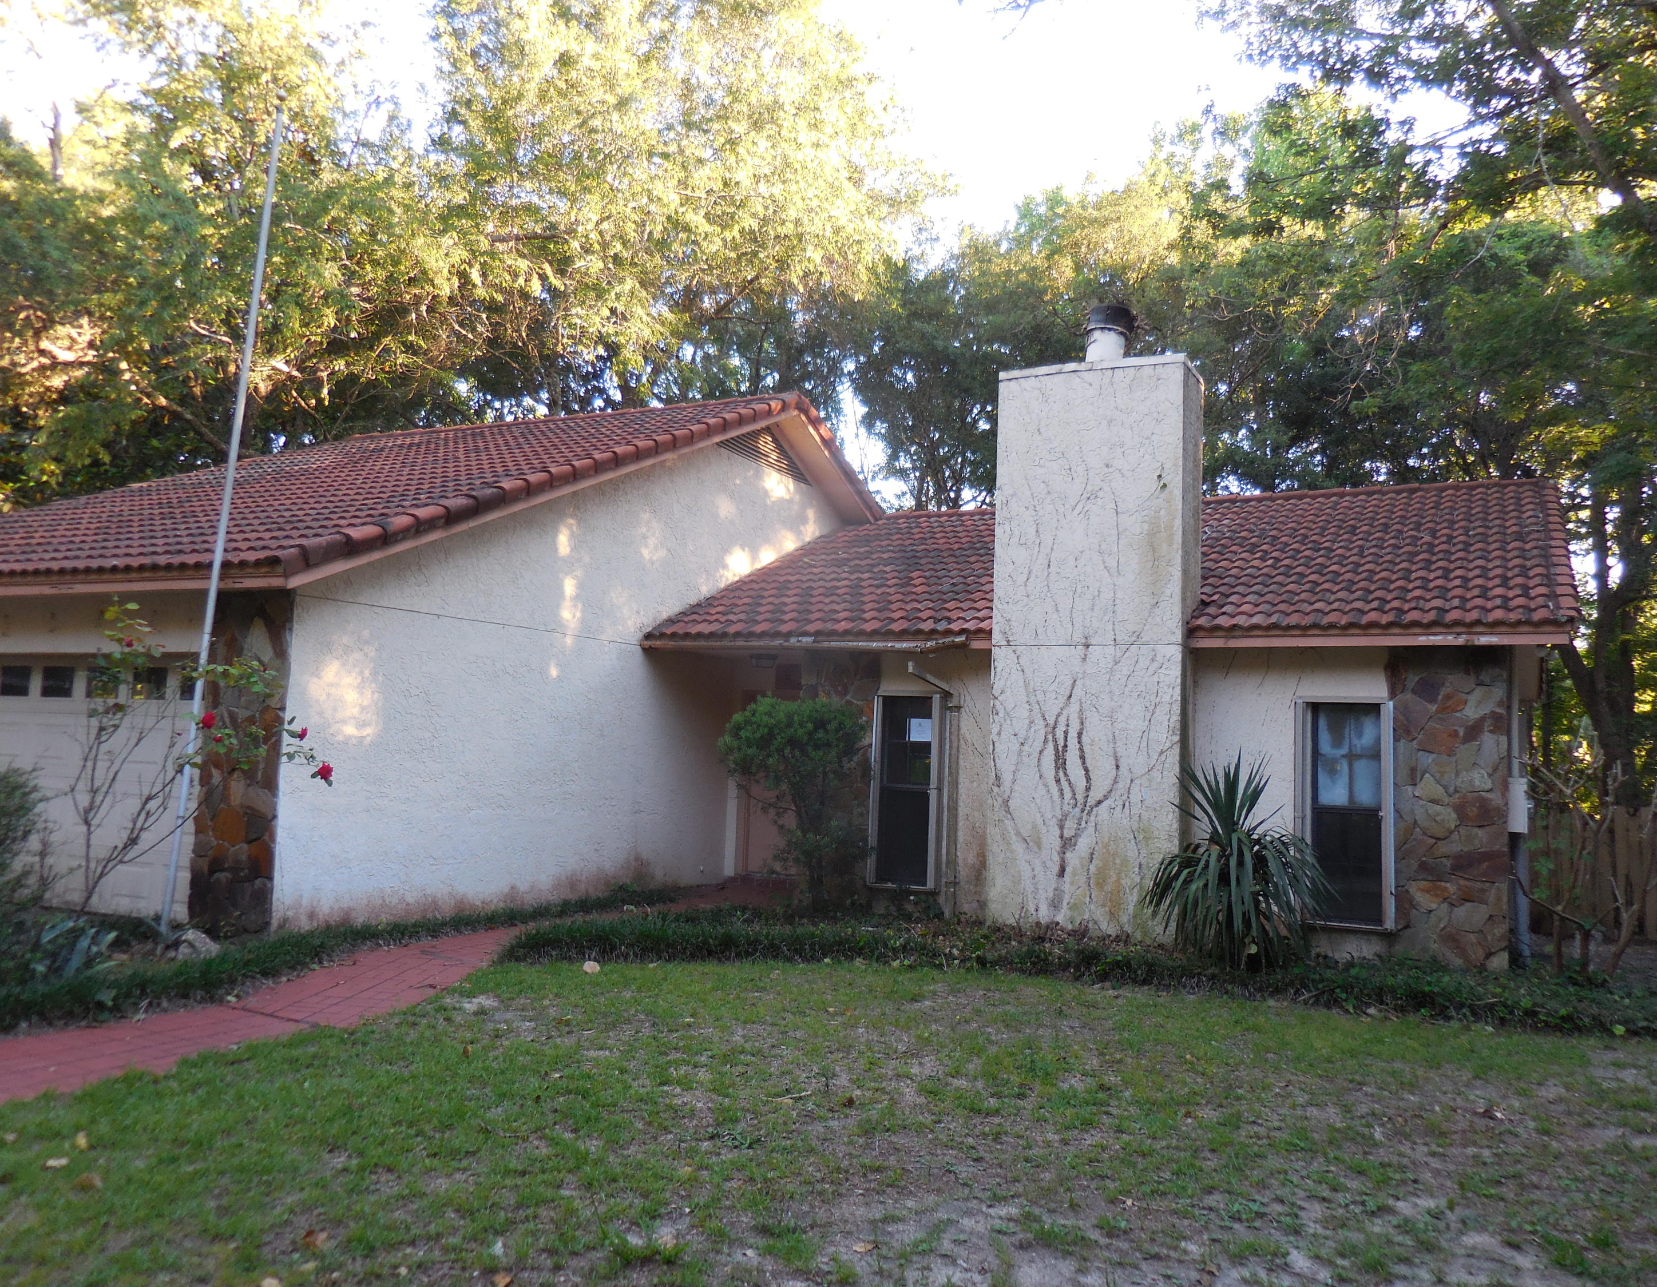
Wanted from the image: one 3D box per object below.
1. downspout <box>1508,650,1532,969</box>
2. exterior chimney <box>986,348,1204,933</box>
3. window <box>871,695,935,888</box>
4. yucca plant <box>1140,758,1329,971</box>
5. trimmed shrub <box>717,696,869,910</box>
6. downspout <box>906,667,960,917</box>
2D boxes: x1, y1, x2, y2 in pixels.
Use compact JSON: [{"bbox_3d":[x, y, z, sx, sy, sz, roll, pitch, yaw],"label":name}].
[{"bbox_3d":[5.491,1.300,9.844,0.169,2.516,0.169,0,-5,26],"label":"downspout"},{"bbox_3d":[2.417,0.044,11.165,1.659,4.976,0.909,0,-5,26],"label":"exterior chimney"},{"bbox_3d":[0.756,1.430,12.024,0.677,1.831,0.120,0,-5,27],"label":"window"},{"bbox_3d":[3.203,1.643,9.747,1.518,1.677,1.499,0,-5,26],"label":"yucca plant"},{"bbox_3d":[-0.272,1.518,11.897,1.443,2.080,1.405,2,-4,0],"label":"trimmed shrub"},{"bbox_3d":[1.002,1.385,11.736,0.422,2.408,0.347,0,-5,26],"label":"downspout"}]

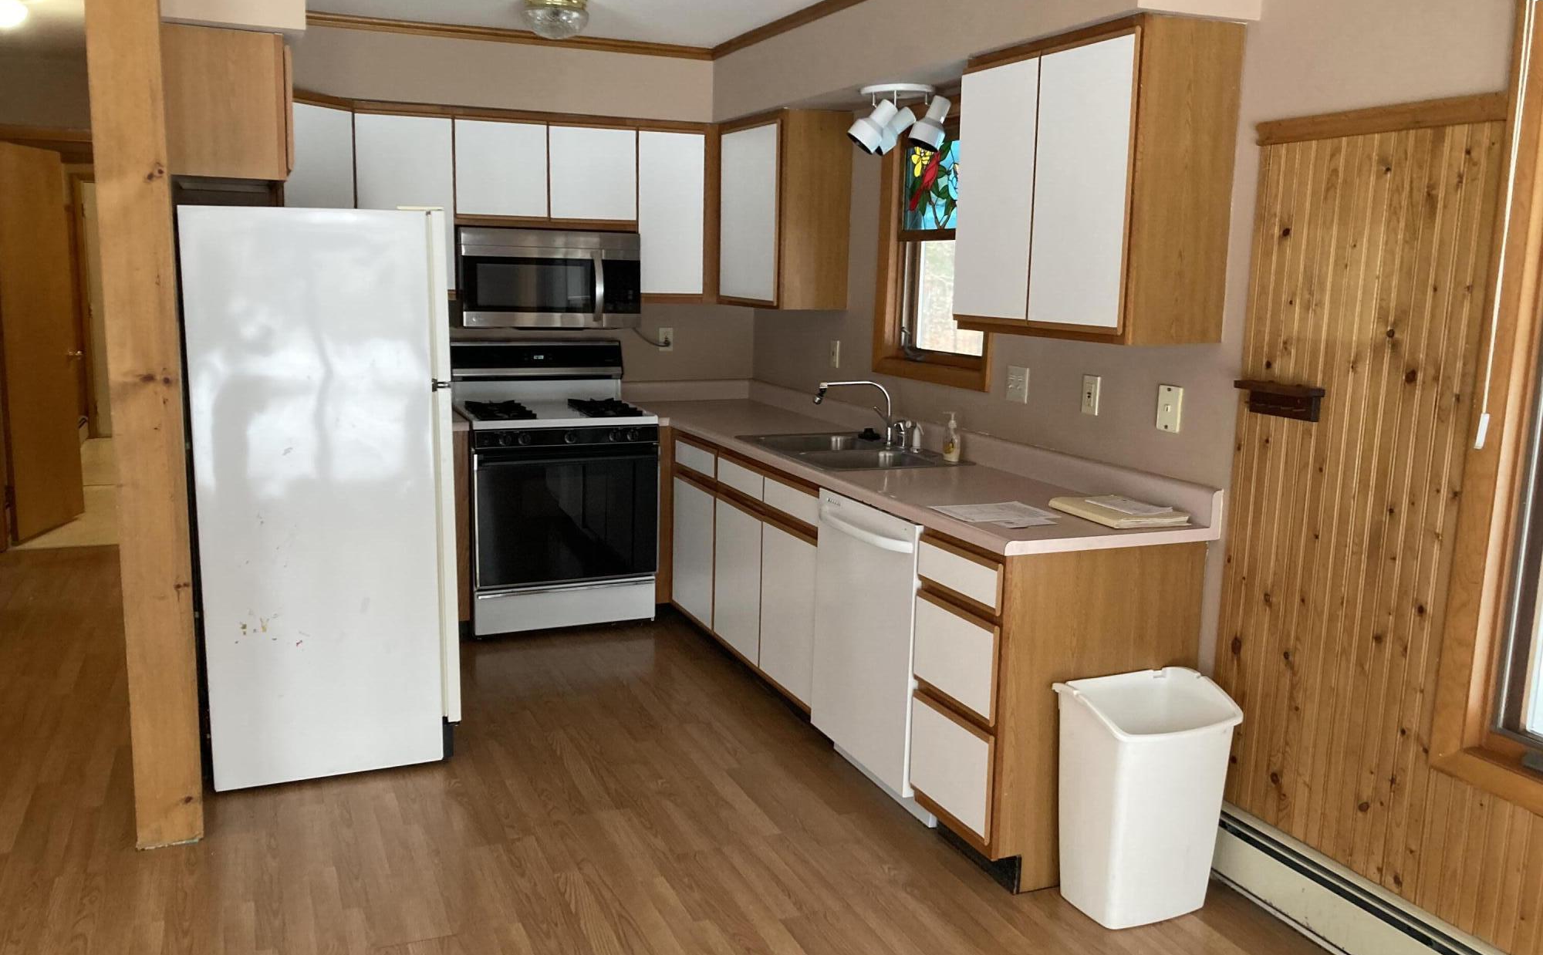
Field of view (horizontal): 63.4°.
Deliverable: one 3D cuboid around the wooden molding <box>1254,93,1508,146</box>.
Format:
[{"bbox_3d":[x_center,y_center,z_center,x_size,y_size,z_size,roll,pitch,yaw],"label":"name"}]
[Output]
[{"bbox_3d":[1.287,-0.760,2.672,0.027,0.051,0.637,-3,10,-23],"label":"wooden molding"}]

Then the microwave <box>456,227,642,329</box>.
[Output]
[{"bbox_3d":[-0.970,-0.846,5.323,0.753,0.395,0.415,-3,10,-22],"label":"microwave"}]

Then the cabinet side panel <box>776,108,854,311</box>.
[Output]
[{"bbox_3d":[0.172,-1.044,4.904,0.303,0.769,0.022,-3,10,-22],"label":"cabinet side panel"}]

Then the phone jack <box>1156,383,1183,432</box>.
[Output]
[{"bbox_3d":[1.045,-0.181,3.284,0.011,0.116,0.074,-3,10,-22],"label":"phone jack"}]

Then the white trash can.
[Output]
[{"bbox_3d":[0.916,0.786,3.061,0.385,0.550,0.275,-3,11,-23],"label":"white trash can"}]

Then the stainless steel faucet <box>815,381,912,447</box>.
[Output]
[{"bbox_3d":[0.300,-0.212,4.300,0.317,0.236,0.135,-3,10,-22],"label":"stainless steel faucet"}]

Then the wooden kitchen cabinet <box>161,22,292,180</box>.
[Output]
[{"bbox_3d":[-1.637,-1.079,3.767,0.325,0.388,0.845,-3,10,-23],"label":"wooden kitchen cabinet"}]

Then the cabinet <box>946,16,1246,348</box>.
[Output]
[{"bbox_3d":[0.840,-0.767,3.355,0.319,0.765,0.764,-3,10,-23],"label":"cabinet"}]

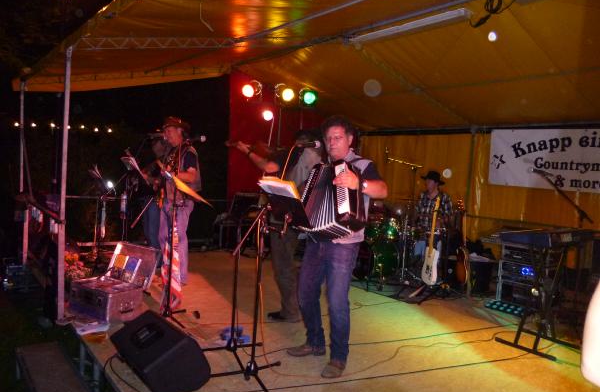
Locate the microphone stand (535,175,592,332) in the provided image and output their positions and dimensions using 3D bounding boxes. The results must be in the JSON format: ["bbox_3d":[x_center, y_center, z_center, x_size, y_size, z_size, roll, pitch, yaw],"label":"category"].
[{"bbox_3d":[2.575,0.519,4.127,0.700,1.450,0.550,5,4,37],"label":"microphone stand"}]

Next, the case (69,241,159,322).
[{"bbox_3d":[-1.640,0.745,3.852,0.558,0.550,0.474,5,4,32],"label":"case"}]

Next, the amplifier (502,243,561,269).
[{"bbox_3d":[2.595,0.655,4.811,0.500,0.170,0.360,6,4,43],"label":"amplifier"}]

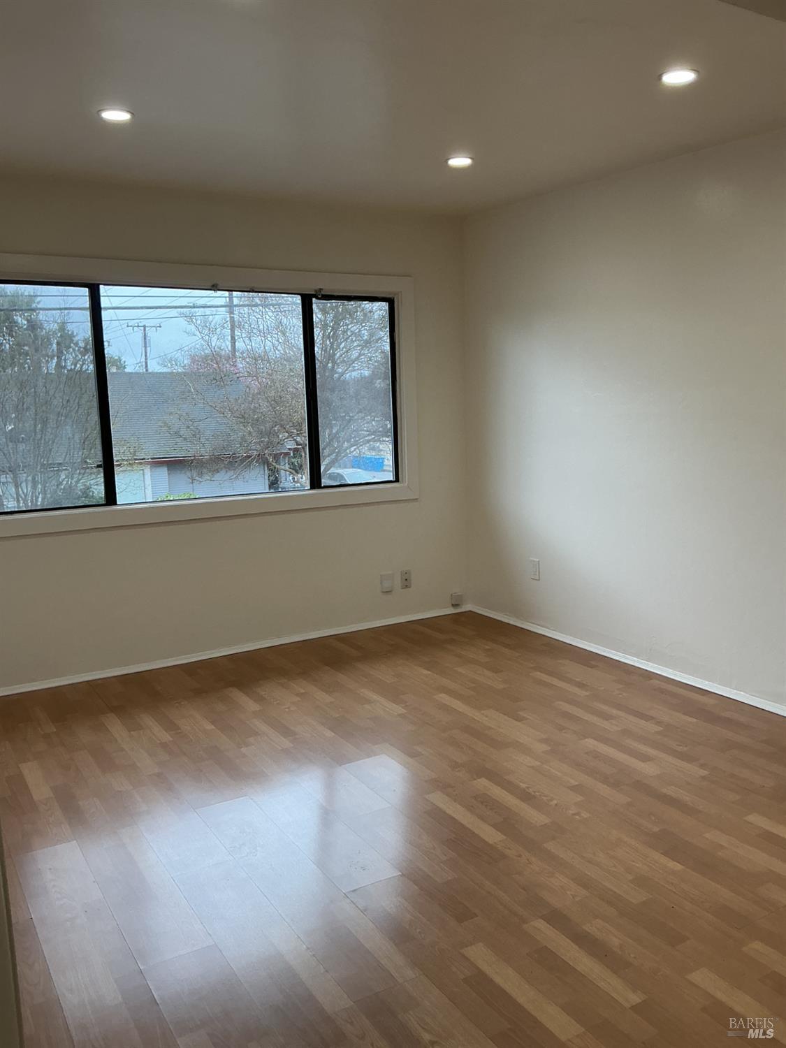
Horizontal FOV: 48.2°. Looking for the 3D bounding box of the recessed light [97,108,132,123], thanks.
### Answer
[{"bbox_3d":[-1.005,-1.480,3.182,0.125,0.021,0.125,-7,10,-31],"label":"recessed light"}]

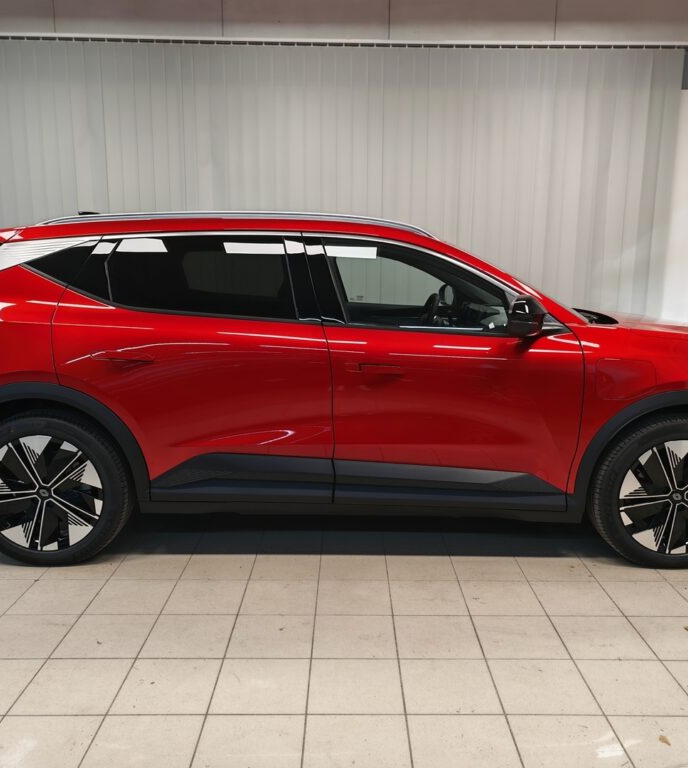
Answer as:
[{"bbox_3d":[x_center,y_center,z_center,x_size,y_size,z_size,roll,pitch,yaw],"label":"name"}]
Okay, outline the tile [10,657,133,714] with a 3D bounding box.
[{"bbox_3d":[-0.863,0.969,2.182,0.298,0.010,0.298,0,9,0],"label":"tile"}]

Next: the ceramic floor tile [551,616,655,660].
[{"bbox_3d":[0.932,0.922,2.464,0.296,0.012,0.296,0,10,0],"label":"ceramic floor tile"}]

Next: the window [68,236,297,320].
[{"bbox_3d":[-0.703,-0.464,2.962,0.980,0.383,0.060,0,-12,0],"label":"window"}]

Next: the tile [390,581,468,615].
[{"bbox_3d":[0.336,0.871,2.754,0.296,0.012,0.296,0,10,0],"label":"tile"}]

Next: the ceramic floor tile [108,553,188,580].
[{"bbox_3d":[-0.855,0.817,3.042,0.295,0.010,0.294,0,10,0],"label":"ceramic floor tile"}]

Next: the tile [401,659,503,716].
[{"bbox_3d":[0.338,0.974,2.185,0.297,0.010,0.297,0,10,0],"label":"tile"}]

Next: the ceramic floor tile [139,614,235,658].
[{"bbox_3d":[-0.564,0.924,2.483,0.298,0.010,0.294,0,10,0],"label":"ceramic floor tile"}]

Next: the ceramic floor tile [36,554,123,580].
[{"bbox_3d":[-1.152,0.816,3.042,0.295,0.010,0.294,0,10,0],"label":"ceramic floor tile"}]

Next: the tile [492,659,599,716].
[{"bbox_3d":[0.637,0.973,2.185,0.298,0.010,0.298,0,9,0],"label":"tile"}]

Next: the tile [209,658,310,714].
[{"bbox_3d":[-0.263,0.977,2.194,0.298,0.010,0.294,0,10,0],"label":"tile"}]

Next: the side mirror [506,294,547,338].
[{"bbox_3d":[0.768,-0.288,2.848,0.135,0.169,0.230,0,9,0],"label":"side mirror"}]

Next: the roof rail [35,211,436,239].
[{"bbox_3d":[-0.490,-0.726,3.092,1.824,0.111,0.060,0,9,0],"label":"roof rail"}]

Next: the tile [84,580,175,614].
[{"bbox_3d":[-0.856,0.868,2.753,0.296,0.012,0.296,0,10,0],"label":"tile"}]

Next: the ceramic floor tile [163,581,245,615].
[{"bbox_3d":[-0.557,0.867,2.751,0.295,0.010,0.294,0,10,0],"label":"ceramic floor tile"}]

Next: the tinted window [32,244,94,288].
[{"bbox_3d":[-1.245,-0.525,3.009,0.311,0.208,0.025,1,-13,4],"label":"tinted window"}]

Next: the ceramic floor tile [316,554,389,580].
[{"bbox_3d":[0.038,0.819,3.043,0.295,0.010,0.294,0,10,0],"label":"ceramic floor tile"}]

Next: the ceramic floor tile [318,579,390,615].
[{"bbox_3d":[0.038,0.874,2.770,0.297,0.010,0.297,0,10,0],"label":"ceramic floor tile"}]

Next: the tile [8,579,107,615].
[{"bbox_3d":[-1.154,0.867,2.752,0.296,0.012,0.296,0,10,0],"label":"tile"}]

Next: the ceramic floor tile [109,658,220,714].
[{"bbox_3d":[-0.563,0.970,2.183,0.298,0.010,0.298,0,9,0],"label":"ceramic floor tile"}]

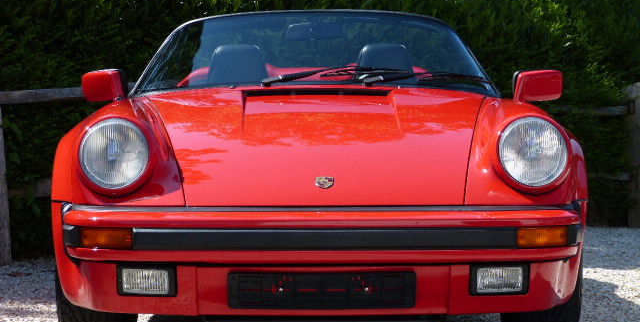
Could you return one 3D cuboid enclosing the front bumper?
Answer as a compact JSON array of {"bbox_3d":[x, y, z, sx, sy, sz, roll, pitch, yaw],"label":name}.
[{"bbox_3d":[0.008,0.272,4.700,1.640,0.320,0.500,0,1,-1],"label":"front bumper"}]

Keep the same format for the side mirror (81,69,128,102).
[{"bbox_3d":[-0.795,-0.278,6.020,0.185,0.120,0.100,0,1,-1],"label":"side mirror"}]

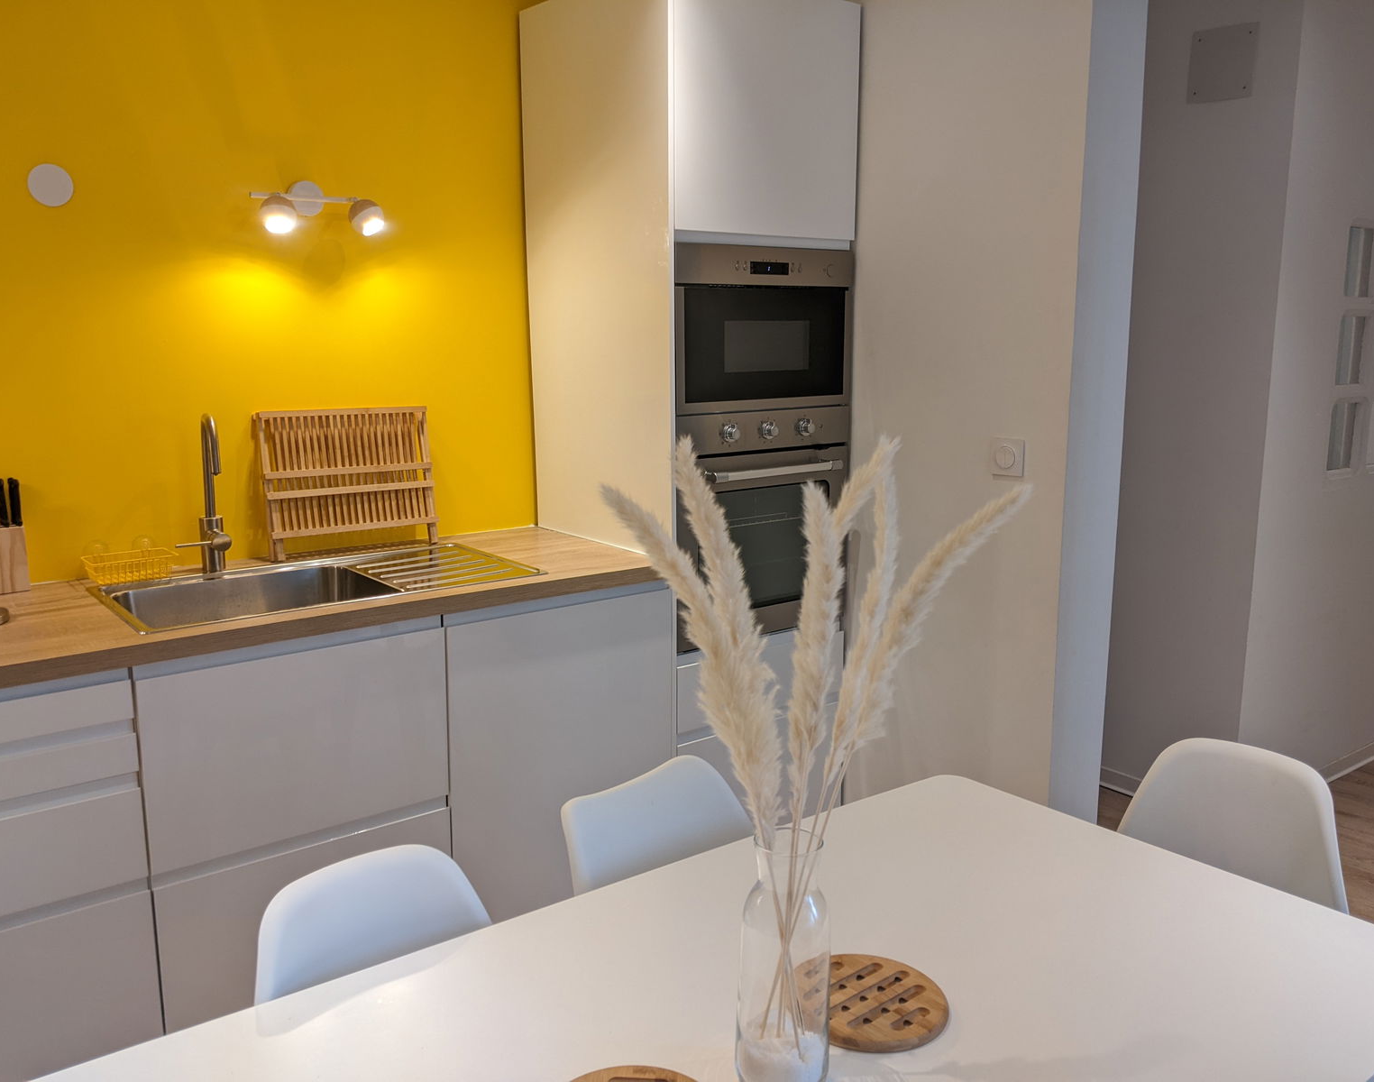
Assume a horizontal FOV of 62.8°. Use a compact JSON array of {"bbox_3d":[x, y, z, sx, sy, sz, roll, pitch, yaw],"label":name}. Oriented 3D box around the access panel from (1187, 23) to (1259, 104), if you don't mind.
[{"bbox_3d":[1.527,-1.356,3.200,0.012,0.198,0.190,-8,13,-38],"label":"access panel"}]

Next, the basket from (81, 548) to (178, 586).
[{"bbox_3d":[-1.244,0.058,2.517,0.177,0.053,0.118,-8,13,-37],"label":"basket"}]

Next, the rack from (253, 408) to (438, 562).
[{"bbox_3d":[-0.841,-0.152,2.825,0.442,0.357,0.085,-8,13,-37],"label":"rack"}]

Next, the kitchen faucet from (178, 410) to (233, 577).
[{"bbox_3d":[-1.084,-0.099,2.508,0.120,0.366,0.155,-7,12,-34],"label":"kitchen faucet"}]

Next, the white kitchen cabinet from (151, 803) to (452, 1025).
[{"bbox_3d":[-0.902,0.748,2.467,0.599,0.390,0.500,-8,13,-38],"label":"white kitchen cabinet"}]

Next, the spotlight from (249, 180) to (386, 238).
[{"bbox_3d":[-0.874,-0.788,2.659,0.312,0.130,0.125,-8,13,-37],"label":"spotlight"}]

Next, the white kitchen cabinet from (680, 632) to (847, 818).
[{"bbox_3d":[0.018,0.517,3.235,0.600,0.620,0.605,-8,13,-38],"label":"white kitchen cabinet"}]

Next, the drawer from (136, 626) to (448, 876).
[{"bbox_3d":[-0.751,0.389,2.212,0.599,0.388,0.028,-8,13,-38],"label":"drawer"}]

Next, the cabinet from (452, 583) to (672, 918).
[{"bbox_3d":[-0.283,0.521,2.617,0.596,0.788,0.028,-8,13,-38],"label":"cabinet"}]

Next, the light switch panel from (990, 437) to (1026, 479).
[{"bbox_3d":[0.752,-0.195,2.638,0.012,0.086,0.086,-8,13,-37],"label":"light switch panel"}]

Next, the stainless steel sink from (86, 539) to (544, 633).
[{"bbox_3d":[-0.804,0.176,2.522,0.864,0.188,0.482,-8,13,-38],"label":"stainless steel sink"}]

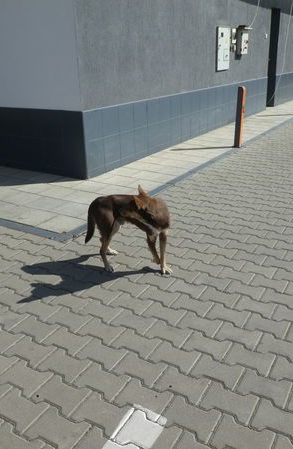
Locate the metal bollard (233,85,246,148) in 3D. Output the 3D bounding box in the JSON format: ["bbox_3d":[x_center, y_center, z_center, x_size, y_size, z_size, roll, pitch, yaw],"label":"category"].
[{"bbox_3d":[1.335,-1.535,5.965,0.099,0.833,0.099,12,25,29],"label":"metal bollard"}]

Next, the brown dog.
[{"bbox_3d":[-0.128,0.013,2.529,0.575,0.585,0.268,9,24,24],"label":"brown dog"}]

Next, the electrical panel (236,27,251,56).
[{"bbox_3d":[1.806,-3.385,7.688,0.139,0.436,0.357,12,25,29],"label":"electrical panel"}]

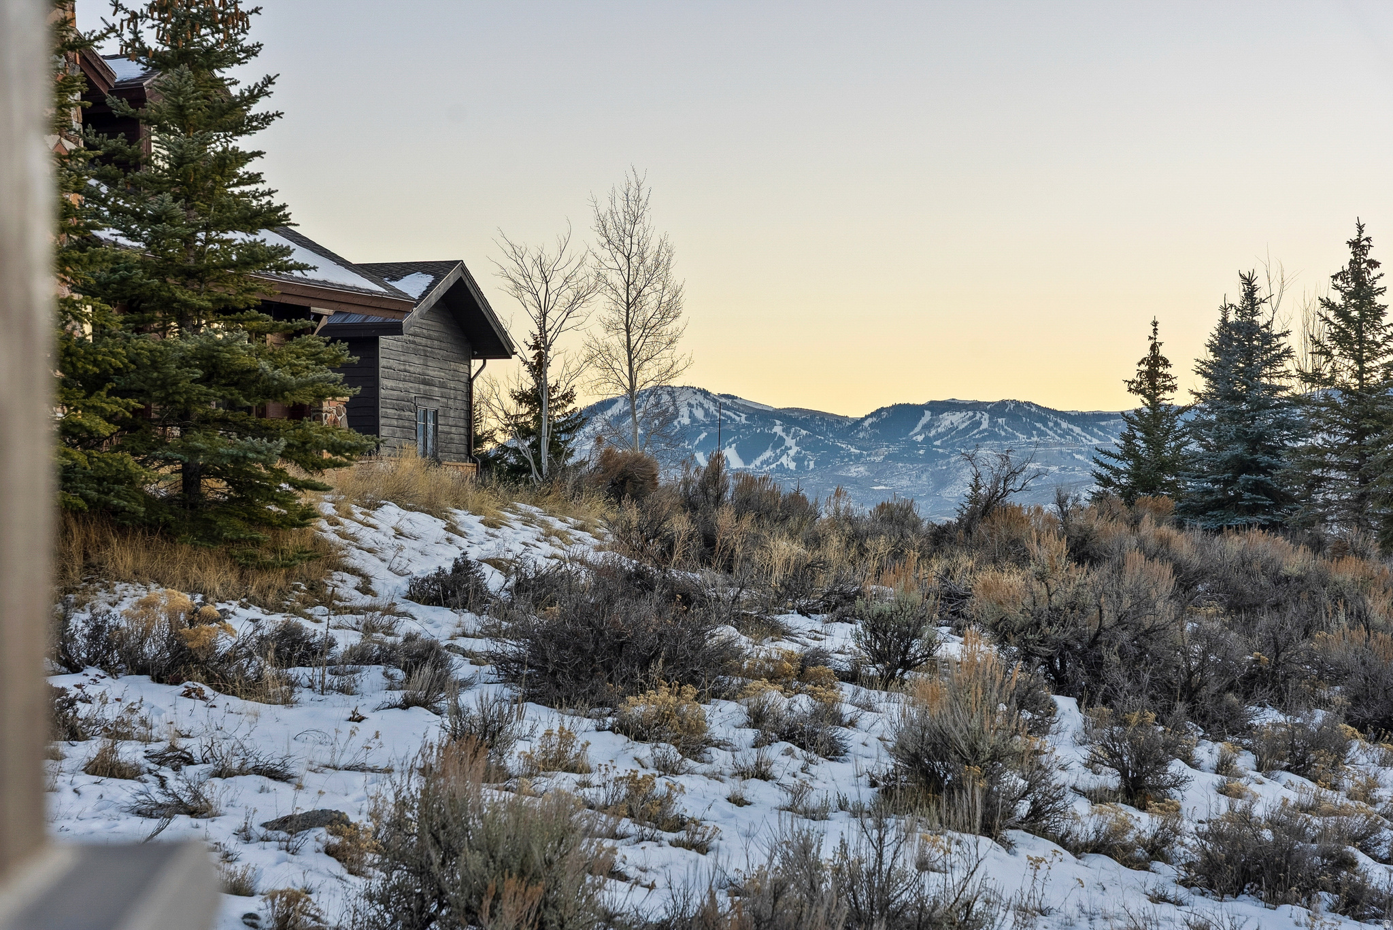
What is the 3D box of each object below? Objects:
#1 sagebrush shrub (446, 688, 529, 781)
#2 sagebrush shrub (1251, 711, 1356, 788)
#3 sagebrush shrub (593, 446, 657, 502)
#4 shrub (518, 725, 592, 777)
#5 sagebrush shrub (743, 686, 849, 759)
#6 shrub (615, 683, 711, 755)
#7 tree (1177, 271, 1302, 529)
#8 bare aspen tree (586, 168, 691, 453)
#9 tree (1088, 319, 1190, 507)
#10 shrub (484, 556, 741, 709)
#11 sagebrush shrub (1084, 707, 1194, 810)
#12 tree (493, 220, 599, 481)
[{"bbox_3d":[-1.119,1.434,14.400,0.451,0.451,0.450,0,-1,0],"label":"sagebrush shrub"},{"bbox_3d":[4.108,1.929,18.400,0.702,0.497,0.600,0,-1,0],"label":"sagebrush shrub"},{"bbox_3d":[-1.204,0.177,46.500,1.120,0.950,1.000,0,-1,0],"label":"sagebrush shrub"},{"bbox_3d":[-0.898,1.817,17.200,0.477,0.318,0.420,0,-1,0],"label":"shrub"},{"bbox_3d":[0.552,1.447,15.200,0.610,0.403,0.550,0,-1,0],"label":"sagebrush shrub"},{"bbox_3d":[-0.233,1.729,18.400,0.665,0.482,0.580,0,-1,0],"label":"shrub"},{"bbox_3d":[9.437,-1.066,47.000,2.208,4.586,2.200,0,-1,0],"label":"tree"},{"bbox_3d":[-1.332,-3.199,62.000,2.390,7.195,2.300,0,-1,0],"label":"bare aspen tree"},{"bbox_3d":[8.162,-0.904,50.000,1.847,3.614,1.900,0,-1,0],"label":"tree"},{"bbox_3d":[-0.642,1.313,21.300,1.993,1.141,1.600,0,-1,0],"label":"shrub"},{"bbox_3d":[2.452,1.626,15.000,0.596,0.542,0.550,0,-1,0],"label":"sagebrush shrub"},{"bbox_3d":[-3.317,-2.381,59.000,2.251,5.663,2.200,0,-1,0],"label":"tree"}]

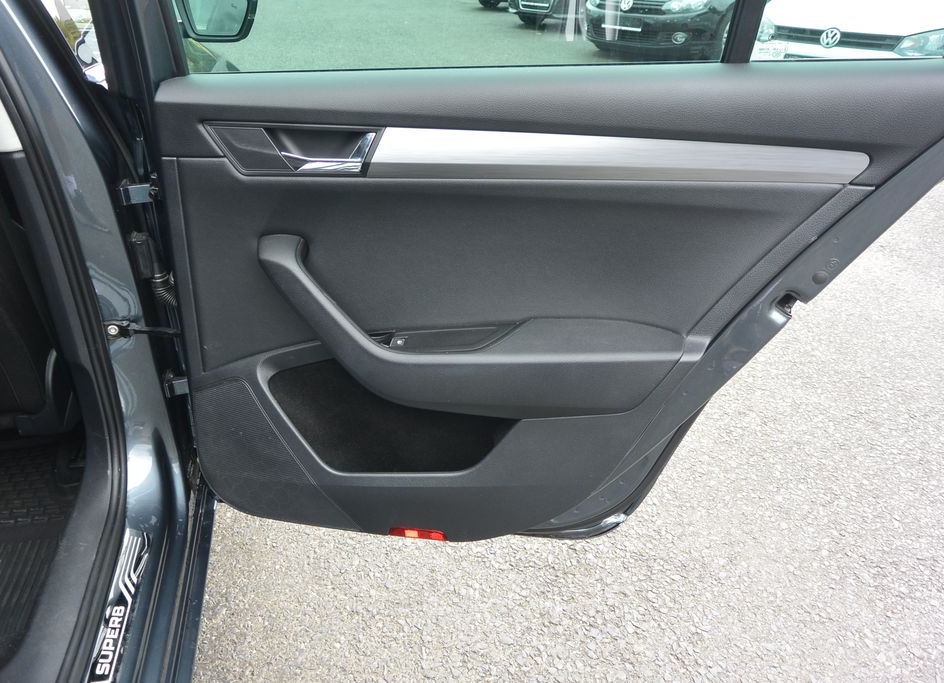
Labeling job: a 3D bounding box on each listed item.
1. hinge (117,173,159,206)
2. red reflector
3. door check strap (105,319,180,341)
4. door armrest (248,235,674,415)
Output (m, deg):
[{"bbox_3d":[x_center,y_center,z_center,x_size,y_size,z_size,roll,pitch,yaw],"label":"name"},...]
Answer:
[{"bbox_3d":[-0.484,-0.221,1.114,0.050,0.042,0.042,4,26,8],"label":"hinge"},{"bbox_3d":[-0.085,0.299,1.195,0.088,0.018,0.014,4,26,8],"label":"red reflector"},{"bbox_3d":[-0.518,-0.019,1.208,0.115,0.026,0.026,4,26,8],"label":"door check strap"},{"bbox_3d":[0.000,-0.021,1.061,0.560,0.240,0.095,2,27,3],"label":"door armrest"}]

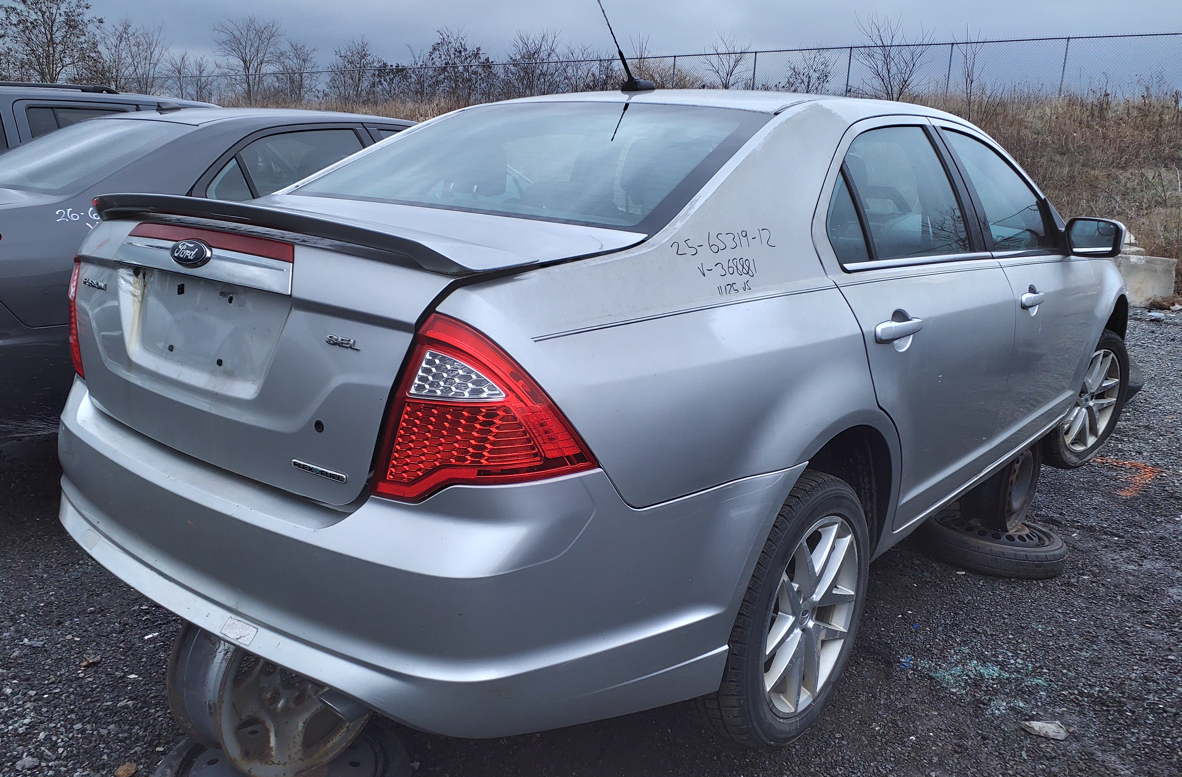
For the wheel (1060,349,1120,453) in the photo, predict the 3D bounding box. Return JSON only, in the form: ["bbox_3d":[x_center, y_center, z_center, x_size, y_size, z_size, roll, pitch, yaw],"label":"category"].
[{"bbox_3d":[2.240,0.036,4.128,0.465,0.465,0.180,-5,17,-34],"label":"wheel"}]

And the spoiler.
[{"bbox_3d":[-0.663,-0.326,1.748,1.270,0.090,0.250,13,17,39],"label":"spoiler"}]

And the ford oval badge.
[{"bbox_3d":[-0.752,-0.254,1.655,0.146,0.057,0.012,13,2,39],"label":"ford oval badge"}]

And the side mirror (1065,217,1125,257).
[{"bbox_3d":[1.837,-0.551,3.249,0.198,0.143,0.125,13,17,39],"label":"side mirror"}]

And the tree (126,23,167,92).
[{"bbox_3d":[-21.263,-15.539,42.500,2.100,4.000,2.100,3,11,0],"label":"tree"}]

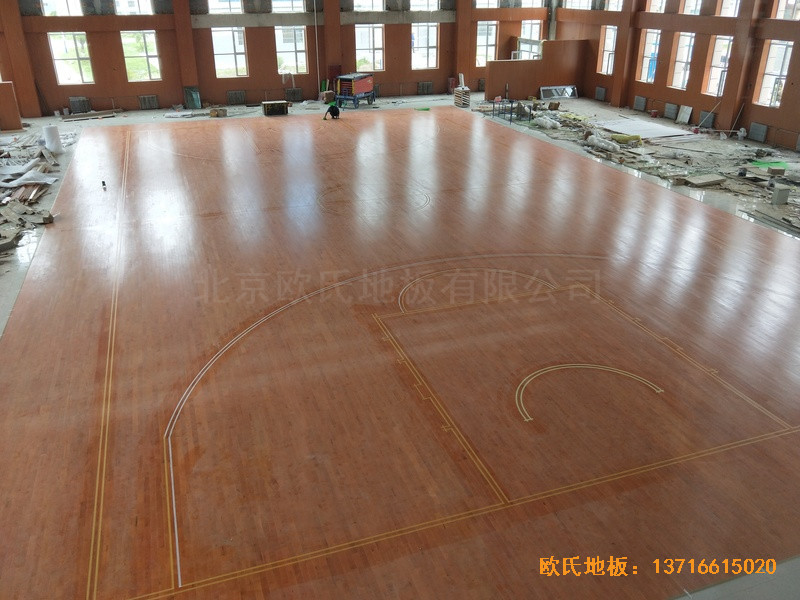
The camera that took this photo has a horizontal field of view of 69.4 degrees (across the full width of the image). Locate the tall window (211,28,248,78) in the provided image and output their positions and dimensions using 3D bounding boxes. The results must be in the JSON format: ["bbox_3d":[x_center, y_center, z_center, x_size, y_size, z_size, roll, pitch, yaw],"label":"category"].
[{"bbox_3d":[-9.299,-13.584,31.776,1.756,2.558,0.200,-8,26,-15],"label":"tall window"}]

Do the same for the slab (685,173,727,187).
[{"bbox_3d":[10.190,-3.958,19.282,1.257,0.140,0.593,-11,27,-21],"label":"slab"}]

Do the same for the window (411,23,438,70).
[{"bbox_3d":[1.544,-15.185,34.689,1.756,2.558,0.200,-8,26,-15],"label":"window"}]

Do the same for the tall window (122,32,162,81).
[{"bbox_3d":[-13.664,-12.892,30.622,1.756,2.558,0.200,-8,26,-15],"label":"tall window"}]

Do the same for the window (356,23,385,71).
[{"bbox_3d":[-1.691,-14.721,33.814,1.756,2.558,0.200,-8,26,-15],"label":"window"}]

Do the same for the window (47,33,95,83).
[{"bbox_3d":[-16.873,-12.402,29.767,1.756,2.558,0.200,-8,26,-15],"label":"window"}]

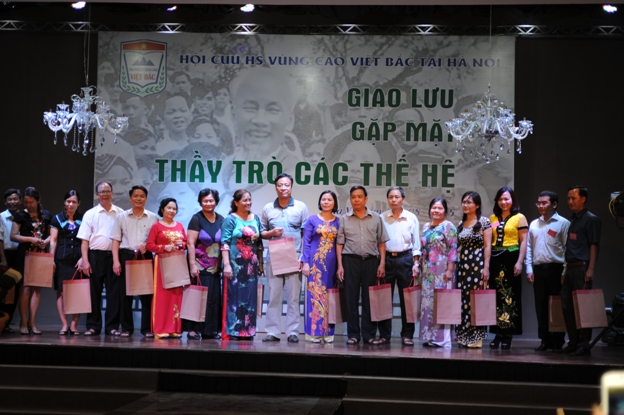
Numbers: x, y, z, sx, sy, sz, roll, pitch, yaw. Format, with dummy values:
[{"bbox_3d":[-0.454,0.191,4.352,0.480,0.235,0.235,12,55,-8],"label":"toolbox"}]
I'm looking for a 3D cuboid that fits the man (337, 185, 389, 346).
[{"bbox_3d":[0.535,0.609,12.100,0.540,1.670,0.330,1,-3,3],"label":"man"}]

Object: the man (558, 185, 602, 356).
[{"bbox_3d":[2.699,0.628,11.450,0.440,1.700,0.330,-1,-4,42],"label":"man"}]

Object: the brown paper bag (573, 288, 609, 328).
[{"bbox_3d":[2.788,1.017,11.450,0.280,0.380,0.100,-7,-3,-8],"label":"brown paper bag"}]

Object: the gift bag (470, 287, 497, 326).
[{"bbox_3d":[1.763,1.026,11.750,0.280,0.380,0.100,3,-3,-25],"label":"gift bag"}]

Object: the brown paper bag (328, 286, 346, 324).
[{"bbox_3d":[0.244,1.050,12.150,0.280,0.380,0.100,0,-4,30],"label":"brown paper bag"}]

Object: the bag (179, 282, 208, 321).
[{"bbox_3d":[-1.225,0.980,11.920,0.100,0.440,0.280,7,-2,-44],"label":"bag"}]

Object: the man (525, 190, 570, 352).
[{"bbox_3d":[2.431,0.661,11.800,0.450,1.662,0.330,-1,-4,33],"label":"man"}]

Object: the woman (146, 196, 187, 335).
[{"bbox_3d":[-1.554,0.654,12.250,0.430,1.500,0.340,3,-3,-23],"label":"woman"}]

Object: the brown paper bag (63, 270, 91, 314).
[{"bbox_3d":[-2.503,0.910,12.200,0.280,0.464,0.110,-1,-4,-30],"label":"brown paper bag"}]

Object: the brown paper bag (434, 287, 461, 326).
[{"bbox_3d":[1.388,1.014,11.800,0.270,0.392,0.100,1,-3,-13],"label":"brown paper bag"}]

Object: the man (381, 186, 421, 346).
[{"bbox_3d":[0.914,0.604,11.800,0.500,1.660,0.340,1,-2,10],"label":"man"}]

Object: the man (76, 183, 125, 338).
[{"bbox_3d":[-2.267,0.564,12.400,0.530,1.660,0.330,2,-3,-14],"label":"man"}]

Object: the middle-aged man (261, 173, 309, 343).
[{"bbox_3d":[-0.291,0.535,12.100,0.500,1.785,0.360,1,-3,3],"label":"middle-aged man"}]

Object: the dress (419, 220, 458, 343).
[{"bbox_3d":[1.341,0.776,12.070,0.420,1.280,0.300,1,-3,15],"label":"dress"}]

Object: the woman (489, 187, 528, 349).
[{"bbox_3d":[2.044,0.630,11.950,0.430,1.688,0.310,0,-3,22],"label":"woman"}]

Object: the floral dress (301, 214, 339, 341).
[{"bbox_3d":[0.095,0.741,12.100,0.420,1.344,0.290,2,-3,-10],"label":"floral dress"}]

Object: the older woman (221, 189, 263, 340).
[{"bbox_3d":[-0.738,0.597,11.970,0.450,1.590,0.360,2,-2,-21],"label":"older woman"}]

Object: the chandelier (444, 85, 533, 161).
[{"bbox_3d":[1.837,-0.875,11.900,0.910,0.820,0.910,1,-2,0],"label":"chandelier"}]

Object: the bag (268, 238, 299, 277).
[{"bbox_3d":[-0.283,0.507,11.750,0.275,0.370,0.090,-9,-2,0],"label":"bag"}]

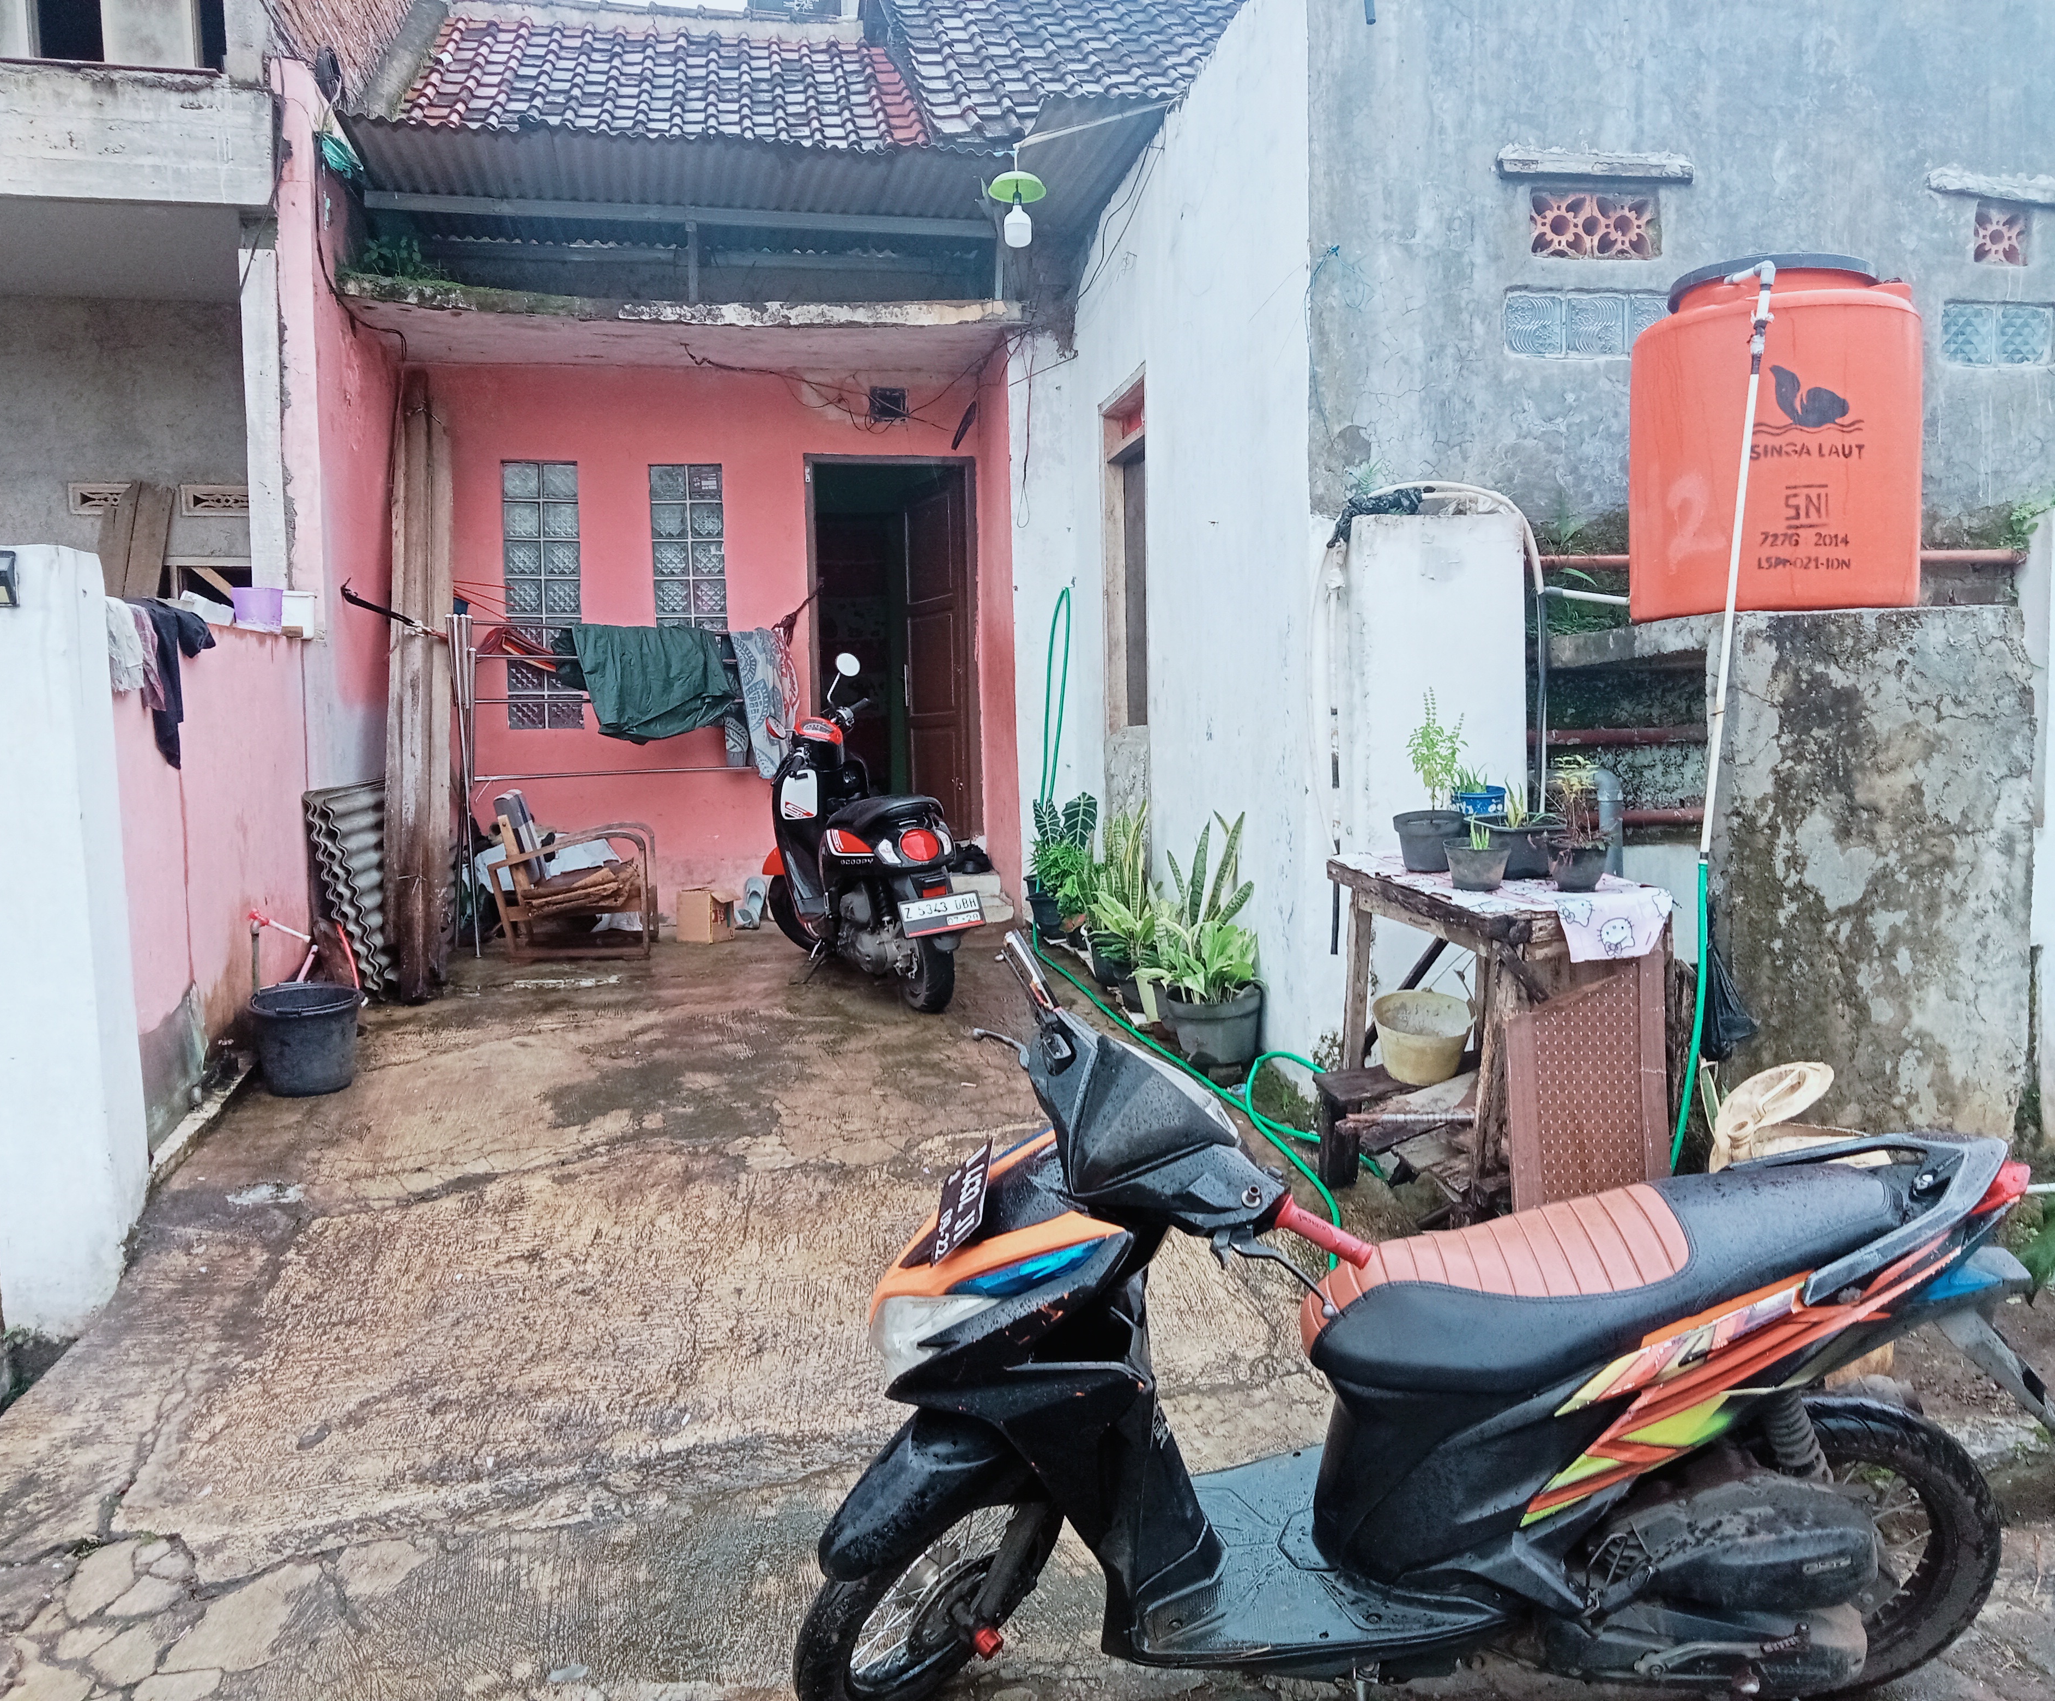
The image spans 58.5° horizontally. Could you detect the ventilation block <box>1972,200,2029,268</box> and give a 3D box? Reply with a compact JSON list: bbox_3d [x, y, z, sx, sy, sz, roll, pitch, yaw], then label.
[{"bbox_3d":[2.992,-1.909,5.728,0.200,0.205,0.100,-2,4,-11],"label":"ventilation block"}]

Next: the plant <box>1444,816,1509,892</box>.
[{"bbox_3d":[1.133,0.009,4.620,0.165,0.190,0.165,-2,4,-9],"label":"plant"}]

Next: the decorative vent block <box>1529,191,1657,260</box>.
[{"bbox_3d":[1.691,-1.869,5.529,0.410,0.205,0.100,-2,4,-9],"label":"decorative vent block"}]

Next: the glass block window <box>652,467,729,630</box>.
[{"bbox_3d":[-1.793,-1.333,9.748,0.400,1.400,0.100,-2,4,-15],"label":"glass block window"}]

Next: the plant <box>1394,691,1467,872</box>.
[{"bbox_3d":[1.066,-0.183,4.850,0.195,0.485,0.190,-2,9,-13],"label":"plant"}]

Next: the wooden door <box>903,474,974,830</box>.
[{"bbox_3d":[-0.556,-1.121,10.578,0.050,2.040,0.840,-3,4,-25],"label":"wooden door"}]

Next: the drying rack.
[{"bbox_3d":[-2.009,-0.345,9.127,1.680,1.580,0.420,-5,5,-42],"label":"drying rack"}]

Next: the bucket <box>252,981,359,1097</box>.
[{"bbox_3d":[-2.233,0.593,5.680,0.345,0.270,0.345,-2,9,-13],"label":"bucket"}]

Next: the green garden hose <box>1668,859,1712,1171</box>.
[{"bbox_3d":[1.641,0.415,4.550,0.120,0.800,0.120,-2,4,-9],"label":"green garden hose"}]

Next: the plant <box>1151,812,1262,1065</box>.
[{"bbox_3d":[0.548,0.271,5.620,0.335,0.770,0.330,-1,4,0],"label":"plant"}]

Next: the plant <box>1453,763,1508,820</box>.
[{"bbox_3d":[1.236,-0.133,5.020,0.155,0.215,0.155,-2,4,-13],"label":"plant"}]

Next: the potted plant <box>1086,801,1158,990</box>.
[{"bbox_3d":[0.348,0.168,6.800,0.270,0.700,0.270,-1,4,0],"label":"potted plant"}]

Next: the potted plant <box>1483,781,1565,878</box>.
[{"bbox_3d":[1.308,-0.050,4.900,0.250,0.265,0.220,-2,4,-9],"label":"potted plant"}]

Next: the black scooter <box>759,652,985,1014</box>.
[{"bbox_3d":[-0.659,-0.060,7.102,0.700,1.260,1.840,-3,4,-25],"label":"black scooter"}]

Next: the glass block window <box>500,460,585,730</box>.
[{"bbox_3d":[-2.522,-1.324,9.548,0.400,1.400,0.100,-2,4,-15],"label":"glass block window"}]

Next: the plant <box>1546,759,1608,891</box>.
[{"bbox_3d":[1.368,-0.064,4.570,0.165,0.335,0.165,-2,4,-9],"label":"plant"}]

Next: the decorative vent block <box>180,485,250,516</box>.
[{"bbox_3d":[-3.895,-1.700,8.939,0.410,0.155,0.080,-2,4,-14],"label":"decorative vent block"}]

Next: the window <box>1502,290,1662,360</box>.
[{"bbox_3d":[1.672,-1.558,5.483,0.590,0.200,0.090,-2,4,-11],"label":"window"}]

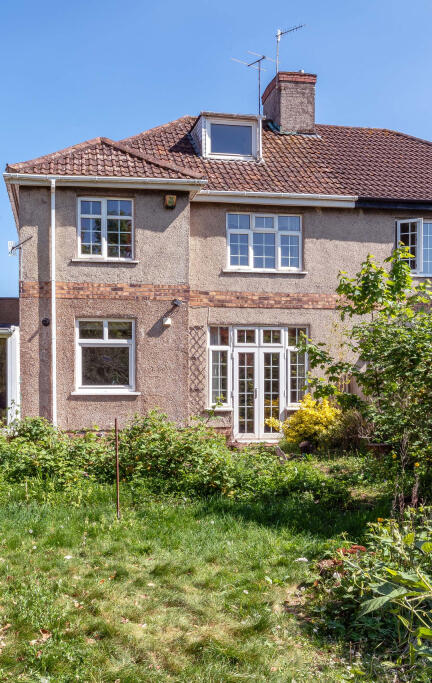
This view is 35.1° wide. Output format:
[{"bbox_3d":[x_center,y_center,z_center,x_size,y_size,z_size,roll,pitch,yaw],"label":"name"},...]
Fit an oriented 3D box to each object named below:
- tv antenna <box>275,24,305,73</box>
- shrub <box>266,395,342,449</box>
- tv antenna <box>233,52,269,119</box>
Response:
[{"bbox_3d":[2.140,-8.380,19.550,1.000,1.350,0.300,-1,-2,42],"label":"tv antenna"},{"bbox_3d":[1.830,1.650,14.100,1.550,1.150,1.300,0,-1,-9],"label":"shrub"},{"bbox_3d":[1.000,-6.100,16.550,1.150,1.450,0.650,1,-1,-38],"label":"tv antenna"}]

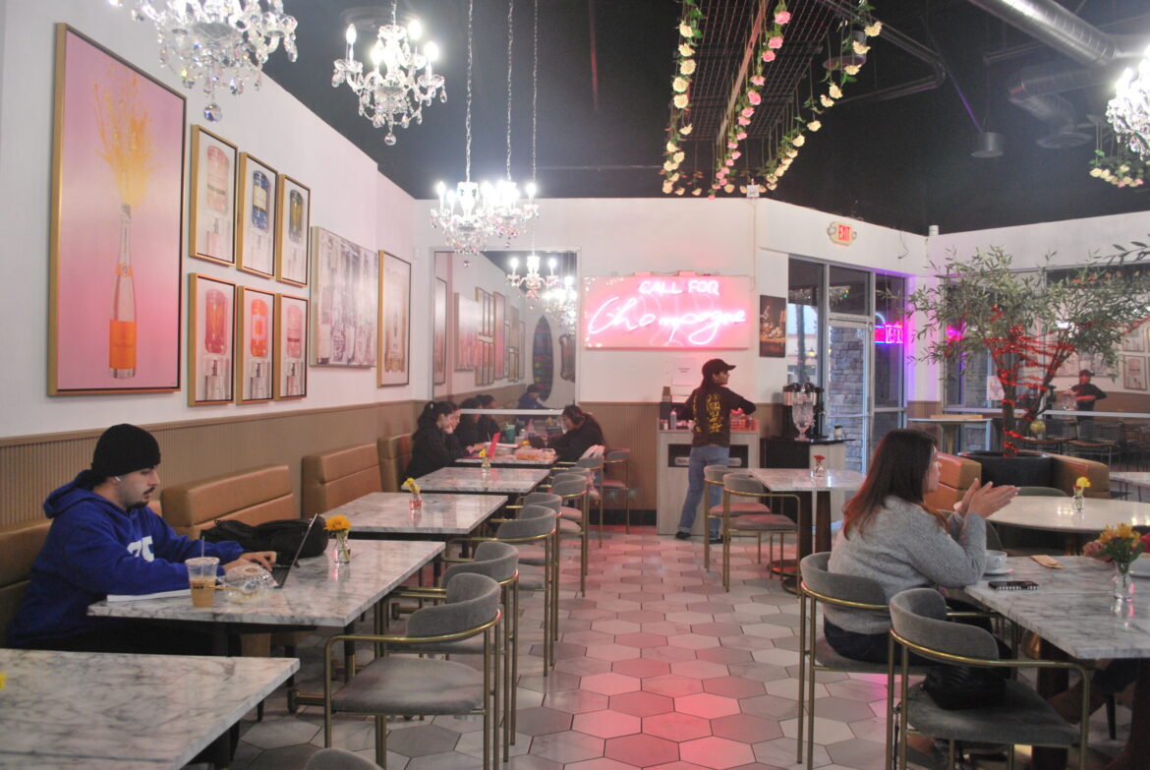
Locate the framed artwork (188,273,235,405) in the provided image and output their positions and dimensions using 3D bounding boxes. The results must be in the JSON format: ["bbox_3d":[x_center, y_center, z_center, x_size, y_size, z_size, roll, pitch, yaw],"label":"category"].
[{"bbox_3d":[-1.898,-0.224,4.524,0.040,0.660,0.410,0,1,4],"label":"framed artwork"}]

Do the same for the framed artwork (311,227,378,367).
[{"bbox_3d":[-1.760,-0.628,6.719,0.055,0.975,1.280,0,0,5],"label":"framed artwork"}]

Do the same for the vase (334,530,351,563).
[{"bbox_3d":[-0.820,0.569,3.047,0.054,0.108,0.054,0,0,4],"label":"vase"}]

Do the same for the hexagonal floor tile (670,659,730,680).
[{"bbox_3d":[0.617,1.412,4.262,0.288,0.010,0.317,0,0,4],"label":"hexagonal floor tile"}]

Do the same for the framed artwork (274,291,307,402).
[{"bbox_3d":[-1.697,-0.222,5.176,0.040,0.620,0.410,1,0,4],"label":"framed artwork"}]

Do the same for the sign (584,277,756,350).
[{"bbox_3d":[0.919,-0.725,8.661,1.670,0.740,0.080,0,0,4],"label":"sign"}]

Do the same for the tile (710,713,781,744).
[{"bbox_3d":[0.697,1.399,3.503,0.285,0.010,0.315,1,0,4],"label":"tile"}]

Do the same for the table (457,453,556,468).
[{"bbox_3d":[-0.580,1.038,8.158,0.820,0.750,1.200,0,1,4],"label":"table"}]

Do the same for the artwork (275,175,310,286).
[{"bbox_3d":[-1.812,-0.978,5.565,0.040,0.660,0.410,0,1,4],"label":"artwork"}]

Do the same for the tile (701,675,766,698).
[{"bbox_3d":[0.768,1.463,4.166,0.297,0.010,0.320,0,1,4],"label":"tile"}]

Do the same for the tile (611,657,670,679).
[{"bbox_3d":[0.326,1.390,4.224,0.280,0.010,0.324,0,0,4],"label":"tile"}]

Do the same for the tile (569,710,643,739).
[{"bbox_3d":[0.133,1.415,3.592,0.288,0.010,0.317,0,0,4],"label":"tile"}]

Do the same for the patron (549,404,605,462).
[{"bbox_3d":[-0.014,0.792,7.898,0.680,1.230,0.500,0,0,4],"label":"patron"}]

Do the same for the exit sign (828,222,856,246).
[{"bbox_3d":[2.929,-1.650,9.476,0.460,0.210,0.080,0,1,-41],"label":"exit sign"}]

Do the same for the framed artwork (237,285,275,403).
[{"bbox_3d":[-1.911,-0.227,5.181,0.050,0.680,0.410,0,0,5],"label":"framed artwork"}]

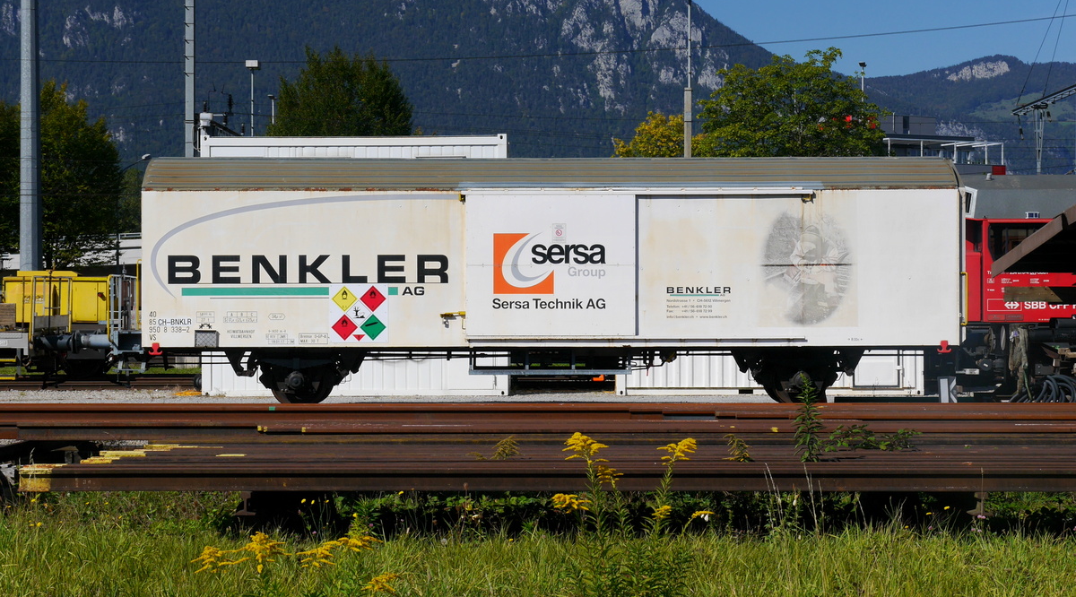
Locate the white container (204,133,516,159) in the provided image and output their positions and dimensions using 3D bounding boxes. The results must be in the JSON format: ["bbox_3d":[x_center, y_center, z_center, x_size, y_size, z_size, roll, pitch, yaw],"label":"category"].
[{"bbox_3d":[-3.651,-1.956,46.720,6.060,2.590,2.440,0,-1,0],"label":"white container"}]

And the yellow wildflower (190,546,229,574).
[{"bbox_3d":[-1.200,0.951,8.400,0.138,0.105,0.130,0,0,0],"label":"yellow wildflower"}]

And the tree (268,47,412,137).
[{"bbox_3d":[-7.461,-3.658,88.000,6.000,11.860,6.000,0,-1,0],"label":"tree"}]

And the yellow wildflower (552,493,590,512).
[{"bbox_3d":[0.142,0.887,10.000,0.172,0.086,0.150,0,0,0],"label":"yellow wildflower"}]

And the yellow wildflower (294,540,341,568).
[{"bbox_3d":[-0.817,0.946,8.500,0.166,0.100,0.135,0,-1,0],"label":"yellow wildflower"}]

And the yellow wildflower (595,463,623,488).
[{"bbox_3d":[0.316,0.785,10.200,0.119,0.103,0.115,0,0,0],"label":"yellow wildflower"}]

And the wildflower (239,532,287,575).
[{"bbox_3d":[-1.004,0.932,8.400,0.177,0.157,0.165,0,0,0],"label":"wildflower"}]

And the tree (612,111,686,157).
[{"bbox_3d":[3.938,-2.066,78.000,5.000,8.500,5.000,0,-1,0],"label":"tree"}]

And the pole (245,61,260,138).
[{"bbox_3d":[-9.933,-3.100,80.000,0.480,10.400,0.700,0,0,0],"label":"pole"}]

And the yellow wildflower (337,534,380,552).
[{"bbox_3d":[-0.677,0.924,8.700,0.163,0.068,0.140,0,0,0],"label":"yellow wildflower"}]

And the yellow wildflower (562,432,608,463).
[{"bbox_3d":[0.221,0.701,10.800,0.220,0.152,0.190,0,-1,0],"label":"yellow wildflower"}]

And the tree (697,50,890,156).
[{"bbox_3d":[7.654,-2.800,70.000,6.000,9.650,6.000,0,0,0],"label":"tree"}]

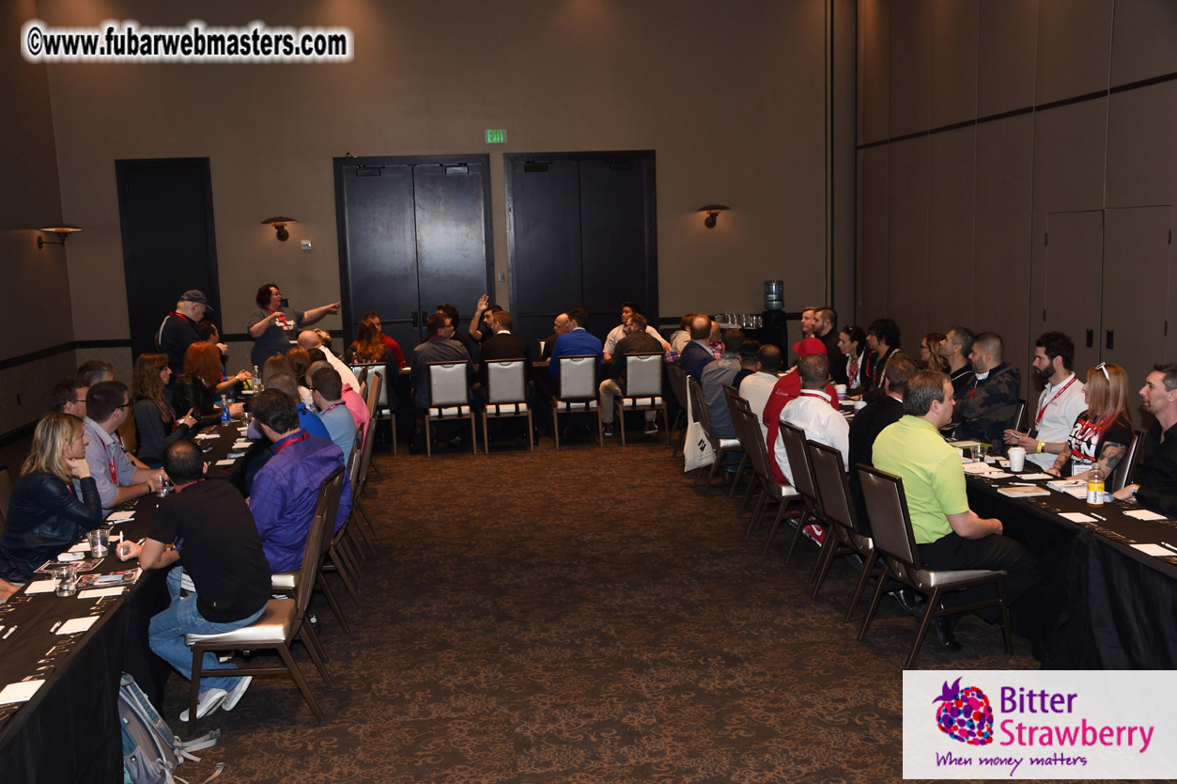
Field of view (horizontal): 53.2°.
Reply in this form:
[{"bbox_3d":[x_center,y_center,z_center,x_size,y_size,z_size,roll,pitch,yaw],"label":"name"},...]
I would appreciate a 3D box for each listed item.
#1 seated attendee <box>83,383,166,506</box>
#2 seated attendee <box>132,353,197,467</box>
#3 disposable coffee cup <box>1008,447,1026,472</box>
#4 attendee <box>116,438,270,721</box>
[{"bbox_3d":[-2.726,0.626,6.733,0.749,1.349,0.591,-3,8,-9],"label":"seated attendee"},{"bbox_3d":[-2.881,0.394,8.493,0.780,1.310,0.480,-4,8,-16],"label":"seated attendee"},{"bbox_3d":[2.336,0.364,6.416,0.090,0.117,0.090,-2,8,0],"label":"disposable coffee cup"},{"bbox_3d":[-1.753,0.833,5.363,0.729,1.271,0.542,3,10,31],"label":"attendee"}]

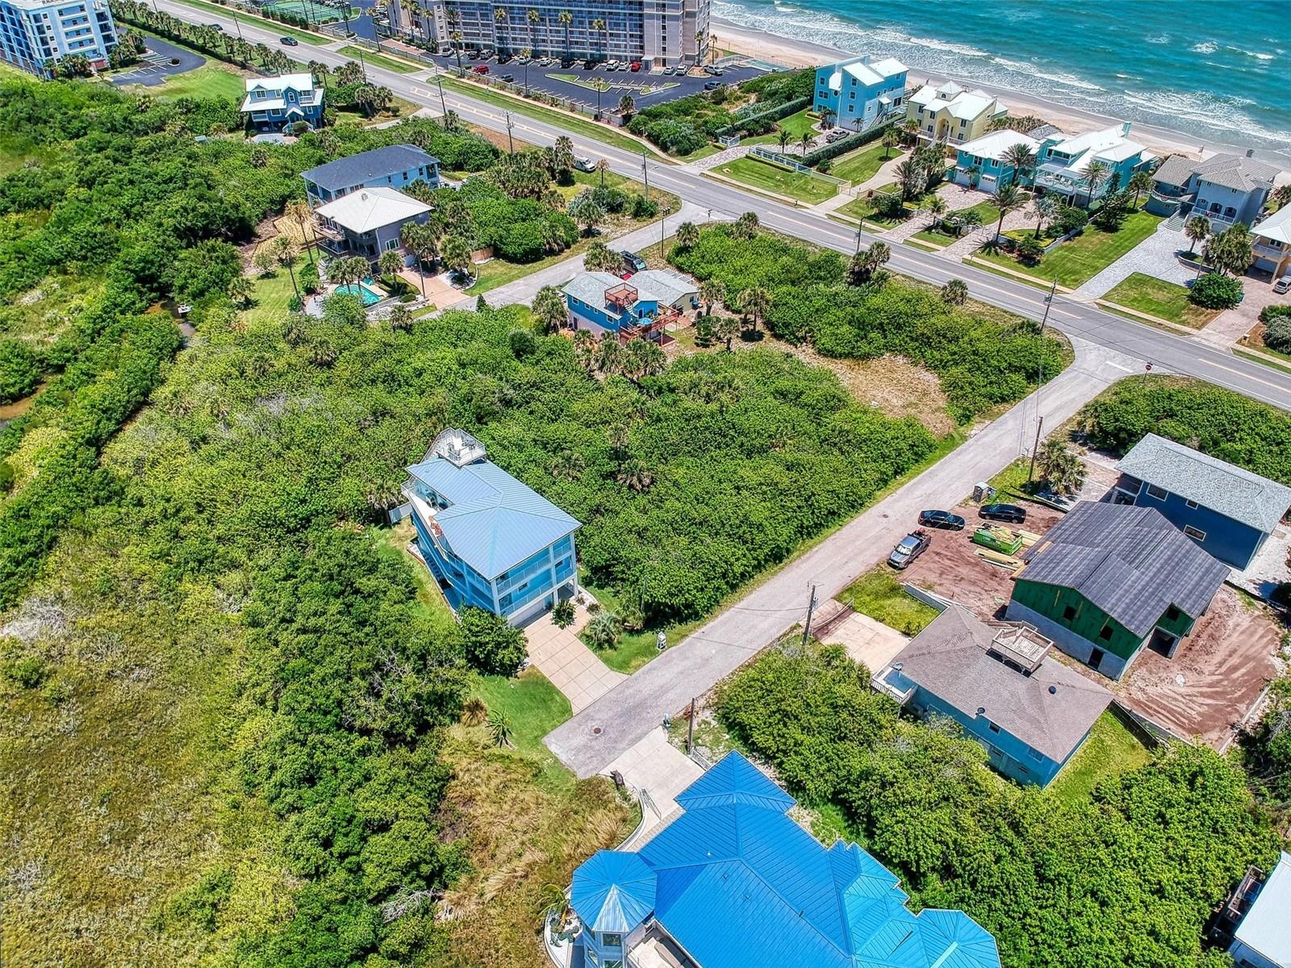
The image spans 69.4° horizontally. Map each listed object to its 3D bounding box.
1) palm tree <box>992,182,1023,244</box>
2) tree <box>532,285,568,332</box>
[{"bbox_3d":[57.731,-43.422,150.181,5.000,9.300,5.000,-31,46,-33],"label":"palm tree"},{"bbox_3d":[-13.393,-25.277,134.301,4.752,7.029,4.752,0,38,0],"label":"tree"}]

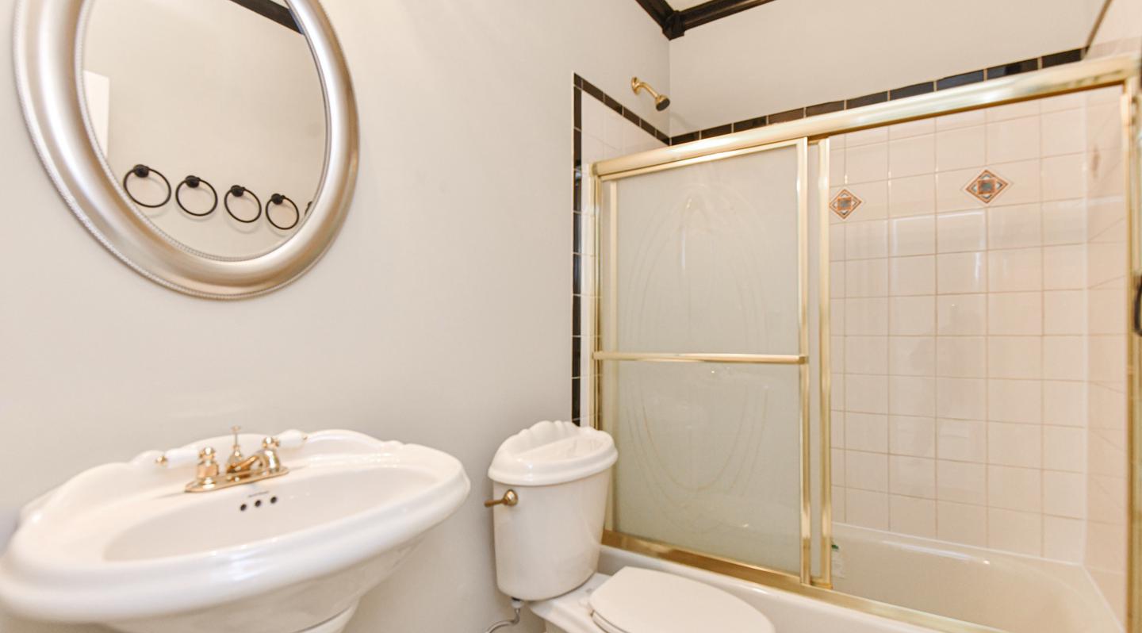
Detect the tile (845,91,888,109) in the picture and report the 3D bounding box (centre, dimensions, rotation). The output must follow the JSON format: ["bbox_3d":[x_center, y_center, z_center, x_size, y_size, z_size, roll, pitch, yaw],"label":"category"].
[{"bbox_3d":[1.232,-0.896,2.113,0.146,0.042,0.012,0,0,34],"label":"tile"}]

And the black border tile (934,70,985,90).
[{"bbox_3d":[1.460,-0.882,1.904,0.150,0.046,0.010,0,0,33],"label":"black border tile"}]

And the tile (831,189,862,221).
[{"bbox_3d":[1.142,-0.467,2.111,0.122,0.122,0.010,0,0,33],"label":"tile"}]

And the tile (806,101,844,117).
[{"bbox_3d":[1.076,-0.877,2.151,0.150,0.046,0.010,0,0,33],"label":"tile"}]

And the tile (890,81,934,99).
[{"bbox_3d":[1.361,-0.897,2.027,0.144,0.042,0.012,0,0,34],"label":"tile"}]

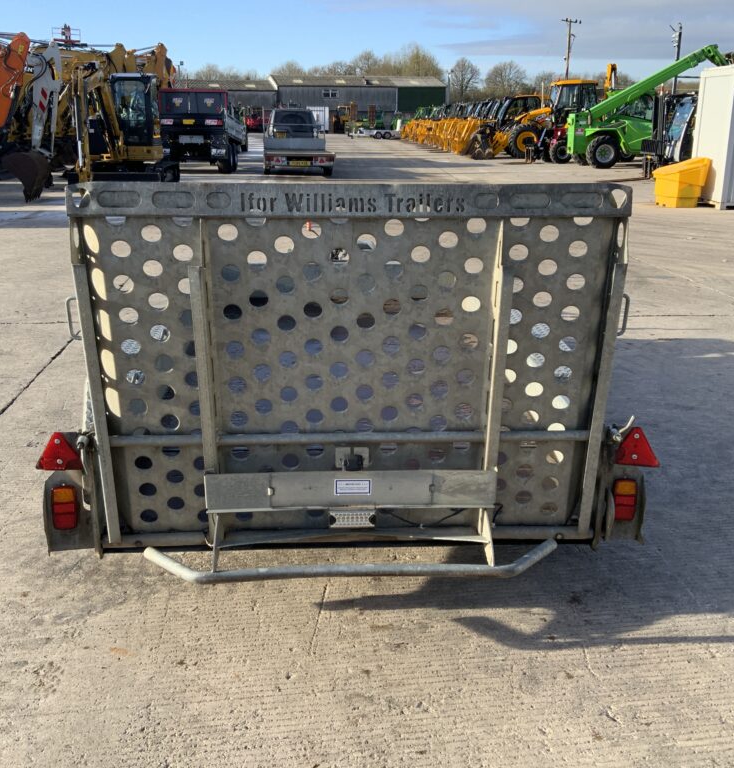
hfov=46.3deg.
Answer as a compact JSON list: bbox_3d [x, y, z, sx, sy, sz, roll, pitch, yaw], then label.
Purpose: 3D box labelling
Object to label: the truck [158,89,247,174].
[{"bbox_3d":[-4.639,-7.483,25.326,1.950,2.270,5.200,0,17,-1],"label":"truck"}]

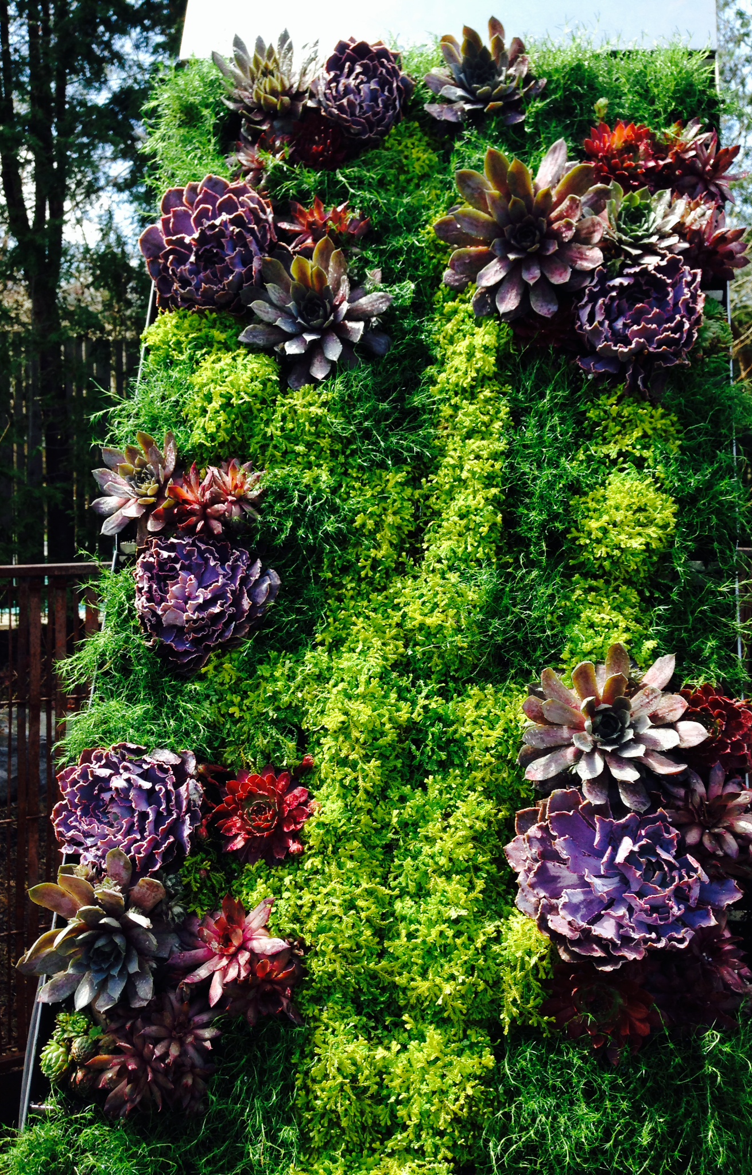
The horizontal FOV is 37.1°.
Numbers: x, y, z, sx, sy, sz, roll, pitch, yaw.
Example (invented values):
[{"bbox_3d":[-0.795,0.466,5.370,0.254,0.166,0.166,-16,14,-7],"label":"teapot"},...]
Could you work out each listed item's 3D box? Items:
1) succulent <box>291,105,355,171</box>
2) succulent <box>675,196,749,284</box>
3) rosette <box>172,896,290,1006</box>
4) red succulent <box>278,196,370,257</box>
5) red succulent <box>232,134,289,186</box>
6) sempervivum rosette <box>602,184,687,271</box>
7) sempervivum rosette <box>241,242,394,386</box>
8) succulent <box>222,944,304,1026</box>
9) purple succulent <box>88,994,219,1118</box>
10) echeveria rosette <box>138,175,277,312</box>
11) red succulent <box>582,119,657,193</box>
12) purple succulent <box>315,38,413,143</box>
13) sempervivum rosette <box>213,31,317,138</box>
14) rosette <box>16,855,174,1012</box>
[{"bbox_3d":[-0.057,-0.501,1.238,0.080,0.080,0.040,2,-11,4],"label":"succulent"},{"bbox_3d":[0.344,-0.361,1.163,0.088,0.088,0.048,1,-19,7],"label":"succulent"},{"bbox_3d":[-0.126,0.316,0.973,0.104,0.104,0.052,1,-19,7],"label":"rosette"},{"bbox_3d":[-0.056,-0.388,1.219,0.100,0.100,0.050,1,-19,7],"label":"red succulent"},{"bbox_3d":[-0.130,-0.481,1.265,0.075,0.075,0.041,1,-19,7],"label":"red succulent"},{"bbox_3d":[0.282,-0.379,1.177,0.097,0.097,0.048,1,-19,7],"label":"sempervivum rosette"},{"bbox_3d":[-0.062,-0.279,1.144,0.153,0.153,0.069,3,-3,1],"label":"sempervivum rosette"},{"bbox_3d":[-0.095,0.335,0.948,0.068,0.068,0.034,2,-19,6],"label":"succulent"},{"bbox_3d":[-0.185,0.387,0.933,0.103,0.103,0.043,2,-19,6],"label":"purple succulent"},{"bbox_3d":[-0.181,-0.371,1.210,0.150,0.150,0.082,1,-19,7],"label":"echeveria rosette"},{"bbox_3d":[0.261,-0.457,1.191,0.083,0.083,0.041,2,-19,6],"label":"red succulent"},{"bbox_3d":[-0.013,-0.548,1.237,0.109,0.109,0.066,2,-7,4],"label":"purple succulent"},{"bbox_3d":[-0.123,-0.562,1.253,0.120,0.120,0.066,2,-19,6],"label":"sempervivum rosette"},{"bbox_3d":[-0.239,0.295,0.959,0.131,0.131,0.066,2,-19,6],"label":"rosette"}]

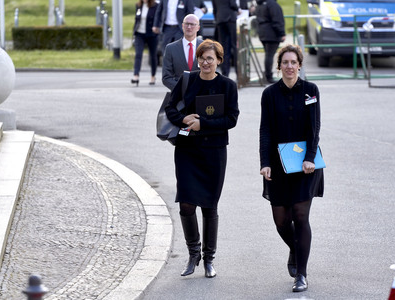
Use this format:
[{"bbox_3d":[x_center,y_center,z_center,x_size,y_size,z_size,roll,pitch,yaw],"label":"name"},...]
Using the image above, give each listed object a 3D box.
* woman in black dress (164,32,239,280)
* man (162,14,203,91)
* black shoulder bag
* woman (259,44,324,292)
[{"bbox_3d":[0.030,0.054,17.920,0.530,1.690,0.450,1,5,7],"label":"woman in black dress"},{"bbox_3d":[-0.068,-0.357,22.850,0.550,1.760,0.360,0,5,-2],"label":"man"},{"bbox_3d":[-0.180,-0.305,17.950,0.180,0.530,0.360,-2,5,-21],"label":"black shoulder bag"},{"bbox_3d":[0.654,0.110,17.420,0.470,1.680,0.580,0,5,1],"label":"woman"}]

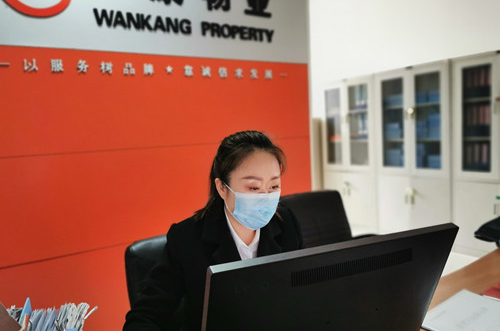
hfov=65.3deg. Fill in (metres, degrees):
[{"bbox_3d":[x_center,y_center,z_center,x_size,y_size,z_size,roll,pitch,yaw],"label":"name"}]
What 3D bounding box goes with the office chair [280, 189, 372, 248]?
[{"bbox_3d":[0.450,0.610,1.801,0.620,0.910,0.620,-6,6,-28],"label":"office chair"}]

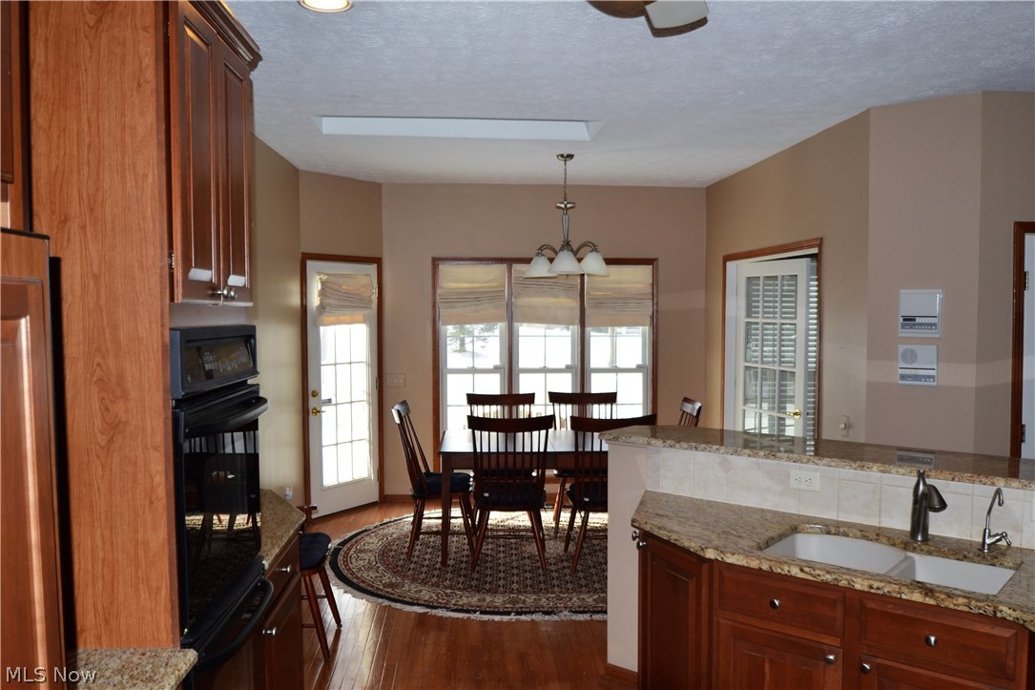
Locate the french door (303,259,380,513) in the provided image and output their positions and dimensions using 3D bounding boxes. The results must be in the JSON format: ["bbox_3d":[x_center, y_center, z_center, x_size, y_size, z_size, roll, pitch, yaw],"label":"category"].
[{"bbox_3d":[-1.409,0.330,6.355,0.090,2.110,0.820,2,3,39],"label":"french door"}]

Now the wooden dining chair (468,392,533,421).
[{"bbox_3d":[-0.120,0.894,5.958,0.550,1.010,0.570,0,3,0],"label":"wooden dining chair"}]

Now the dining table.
[{"bbox_3d":[0.236,1.046,5.503,1.540,0.745,0.890,0,3,-2],"label":"dining table"}]

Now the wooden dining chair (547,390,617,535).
[{"bbox_3d":[0.538,0.888,6.013,0.550,1.010,0.570,0,3,0],"label":"wooden dining chair"}]

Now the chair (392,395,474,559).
[{"bbox_3d":[-0.587,0.920,5.427,0.580,1.010,0.540,0,3,1],"label":"chair"}]

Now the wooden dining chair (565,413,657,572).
[{"bbox_3d":[0.595,0.933,5.046,0.550,1.010,0.570,0,3,-4],"label":"wooden dining chair"}]

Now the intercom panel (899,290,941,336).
[{"bbox_3d":[2.096,-0.164,4.045,0.200,0.248,0.040,2,3,39],"label":"intercom panel"}]

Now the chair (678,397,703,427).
[{"bbox_3d":[1.012,0.907,5.562,0.580,1.010,0.540,0,3,-1],"label":"chair"}]

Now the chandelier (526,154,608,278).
[{"bbox_3d":[0.347,-0.899,5.434,0.590,0.850,0.580,0,3,-5],"label":"chandelier"}]

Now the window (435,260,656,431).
[{"bbox_3d":[0.259,0.237,6.774,1.970,1.970,0.120,0,3,-5],"label":"window"}]

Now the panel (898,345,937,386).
[{"bbox_3d":[2.093,0.108,4.066,0.182,0.210,0.030,2,3,39],"label":"panel"}]

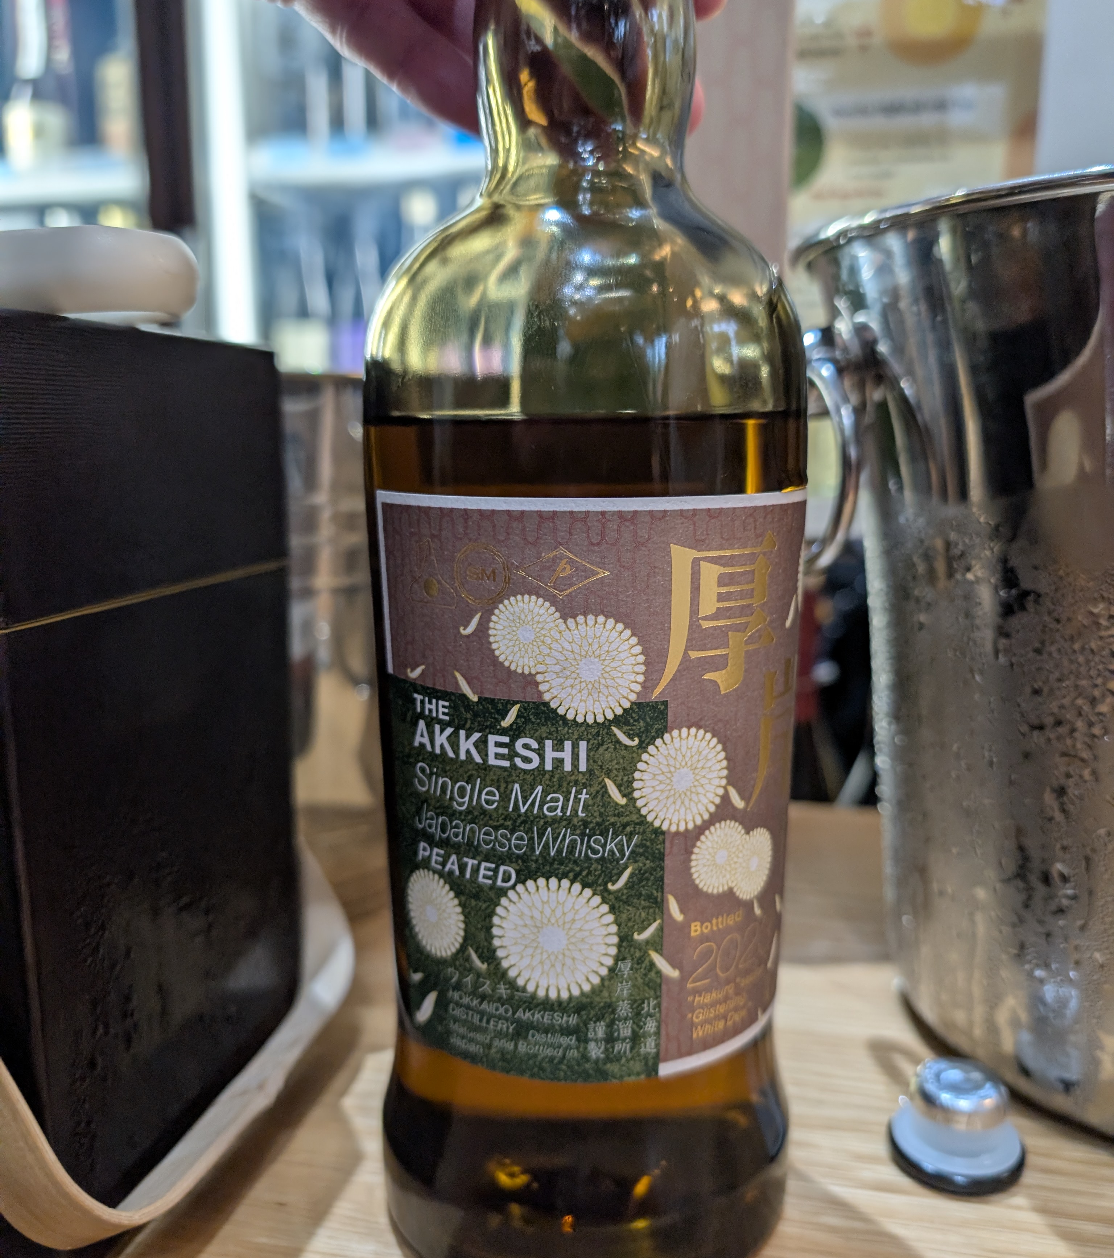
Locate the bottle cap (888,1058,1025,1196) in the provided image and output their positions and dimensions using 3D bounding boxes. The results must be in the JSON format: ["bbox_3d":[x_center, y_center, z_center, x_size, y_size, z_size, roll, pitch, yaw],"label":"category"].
[{"bbox_3d":[0.084,0.101,0.215,0.028,0.017,0.028,0,10,0],"label":"bottle cap"}]

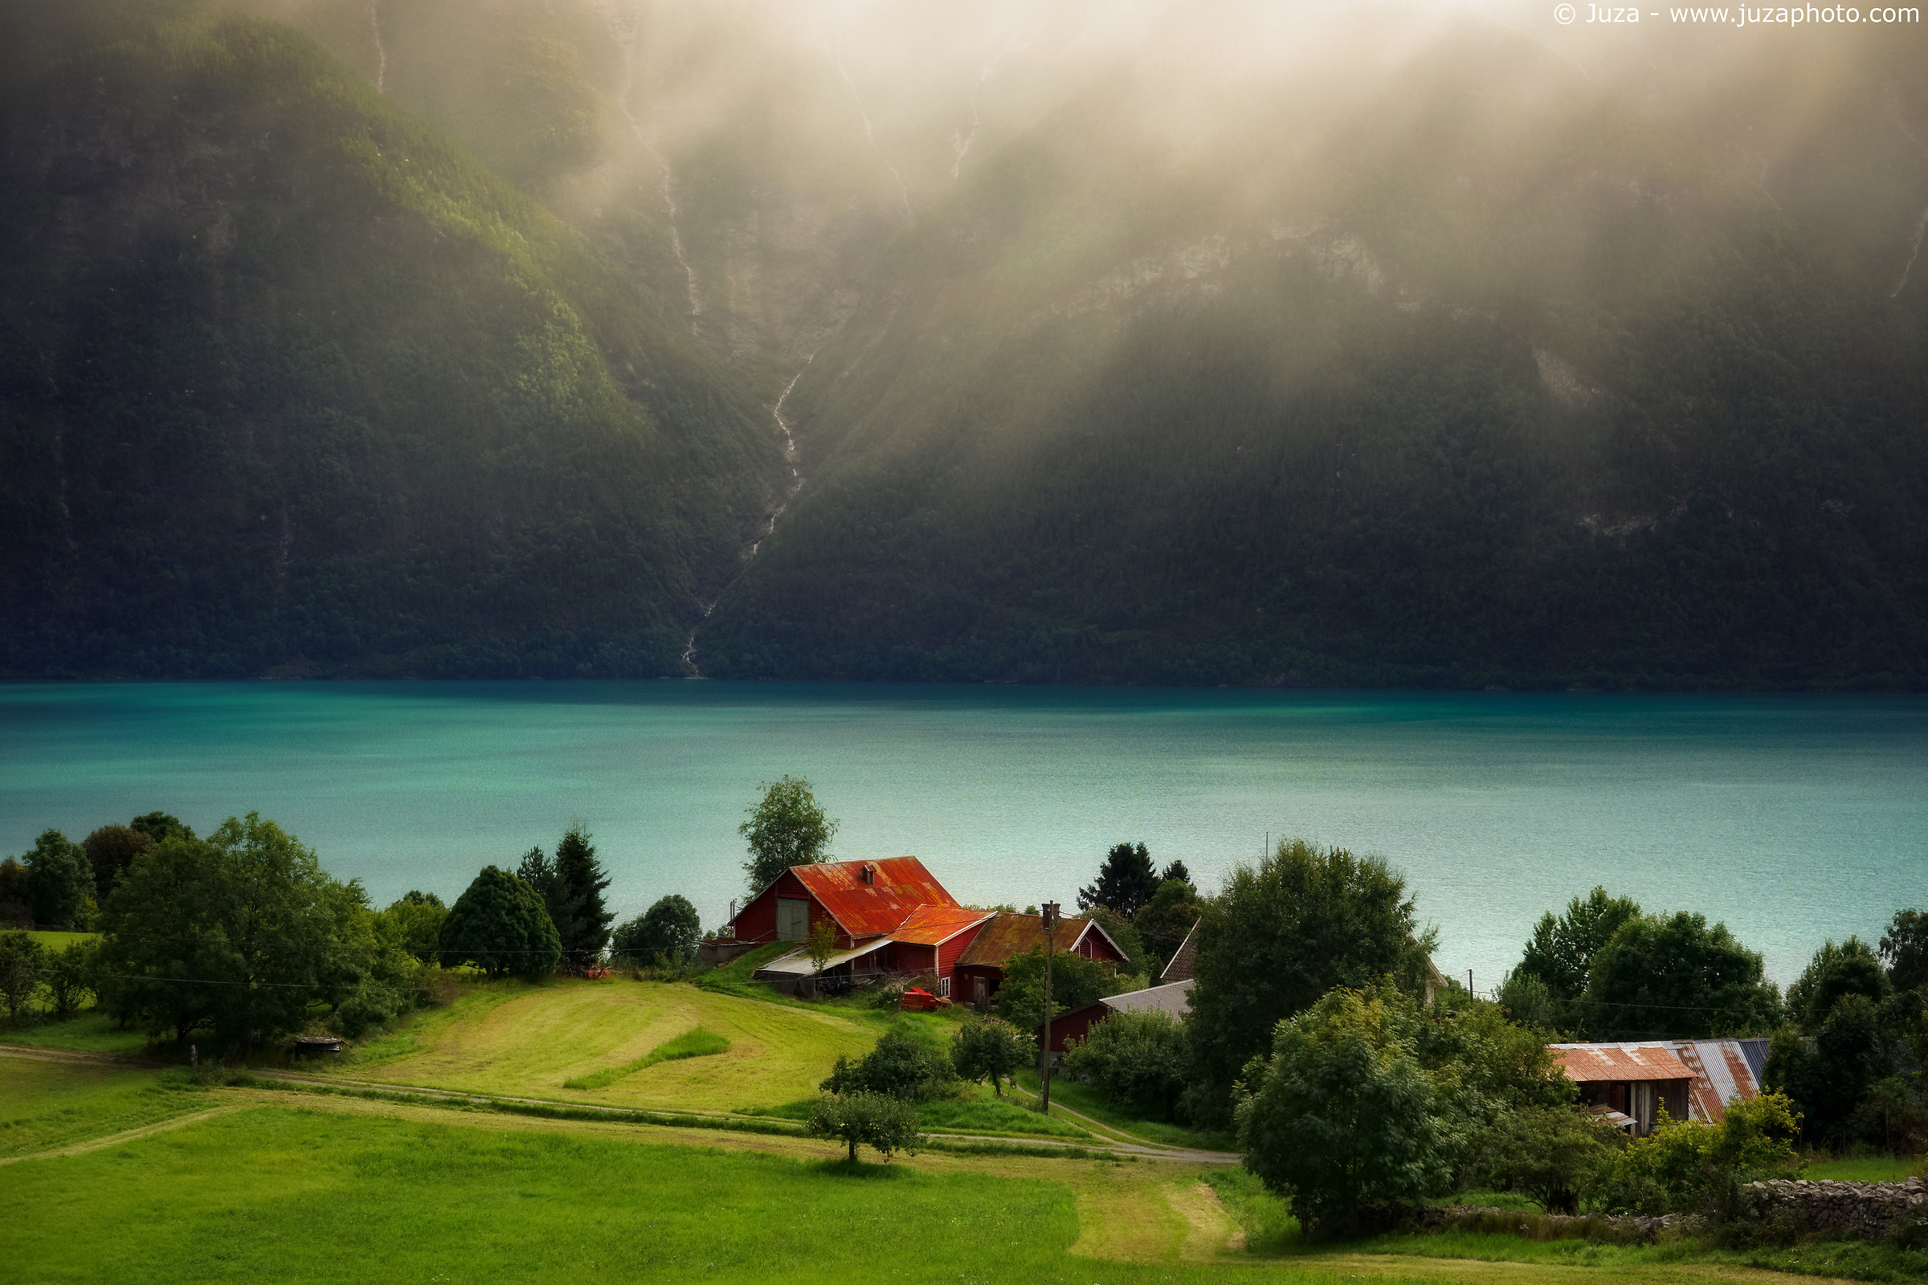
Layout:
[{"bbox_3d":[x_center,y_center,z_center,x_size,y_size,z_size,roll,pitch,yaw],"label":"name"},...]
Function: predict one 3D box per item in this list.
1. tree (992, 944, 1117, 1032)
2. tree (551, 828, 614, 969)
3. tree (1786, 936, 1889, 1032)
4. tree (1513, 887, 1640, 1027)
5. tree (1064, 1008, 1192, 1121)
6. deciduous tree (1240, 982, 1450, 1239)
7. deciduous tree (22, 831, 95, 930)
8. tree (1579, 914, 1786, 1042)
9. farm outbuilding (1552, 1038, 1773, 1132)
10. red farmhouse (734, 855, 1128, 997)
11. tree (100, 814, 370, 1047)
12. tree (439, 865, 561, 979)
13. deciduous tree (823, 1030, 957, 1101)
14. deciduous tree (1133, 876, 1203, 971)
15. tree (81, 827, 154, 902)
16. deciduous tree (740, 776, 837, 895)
[{"bbox_3d":[4.988,19.172,201.000,6.901,5.074,6.556,0,2,0],"label":"tree"},{"bbox_3d":[-23.604,15.805,226.000,3.926,8.978,3.926,0,2,0],"label":"tree"},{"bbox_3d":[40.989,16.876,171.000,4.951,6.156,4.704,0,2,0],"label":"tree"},{"bbox_3d":[36.587,19.485,216.000,8.041,10.011,8.041,0,2,0],"label":"tree"},{"bbox_3d":[8.161,21.047,181.000,6.364,5.692,6.046,0,2,0],"label":"tree"},{"bbox_3d":[14.668,18.117,141.000,8.282,9.744,7.868,0,2,0],"label":"deciduous tree"},{"bbox_3d":[-61.651,16.215,248.000,4.616,6.978,4.385,0,2,0],"label":"deciduous tree"},{"bbox_3d":[40.602,19.649,206.000,11.248,8.780,10.123,0,2,0],"label":"tree"},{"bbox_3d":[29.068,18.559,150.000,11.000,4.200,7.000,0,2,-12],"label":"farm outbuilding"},{"bbox_3d":[-2.100,17.427,220.018,20.500,7.581,13.000,1,3,32],"label":"red farmhouse"},{"bbox_3d":[-37.360,14.819,187.000,14.000,11.994,11.900,0,2,0],"label":"tree"},{"bbox_3d":[-27.263,16.515,214.000,7.170,6.819,6.811,0,2,0],"label":"tree"},{"bbox_3d":[-3.405,19.500,168.000,6.185,3.267,4.638,0,2,0],"label":"deciduous tree"},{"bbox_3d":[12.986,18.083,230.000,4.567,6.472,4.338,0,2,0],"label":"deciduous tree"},{"bbox_3d":[-63.117,17.615,272.000,5.963,7.766,5.963,0,2,0],"label":"tree"},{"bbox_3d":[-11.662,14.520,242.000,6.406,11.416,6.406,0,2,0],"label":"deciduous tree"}]

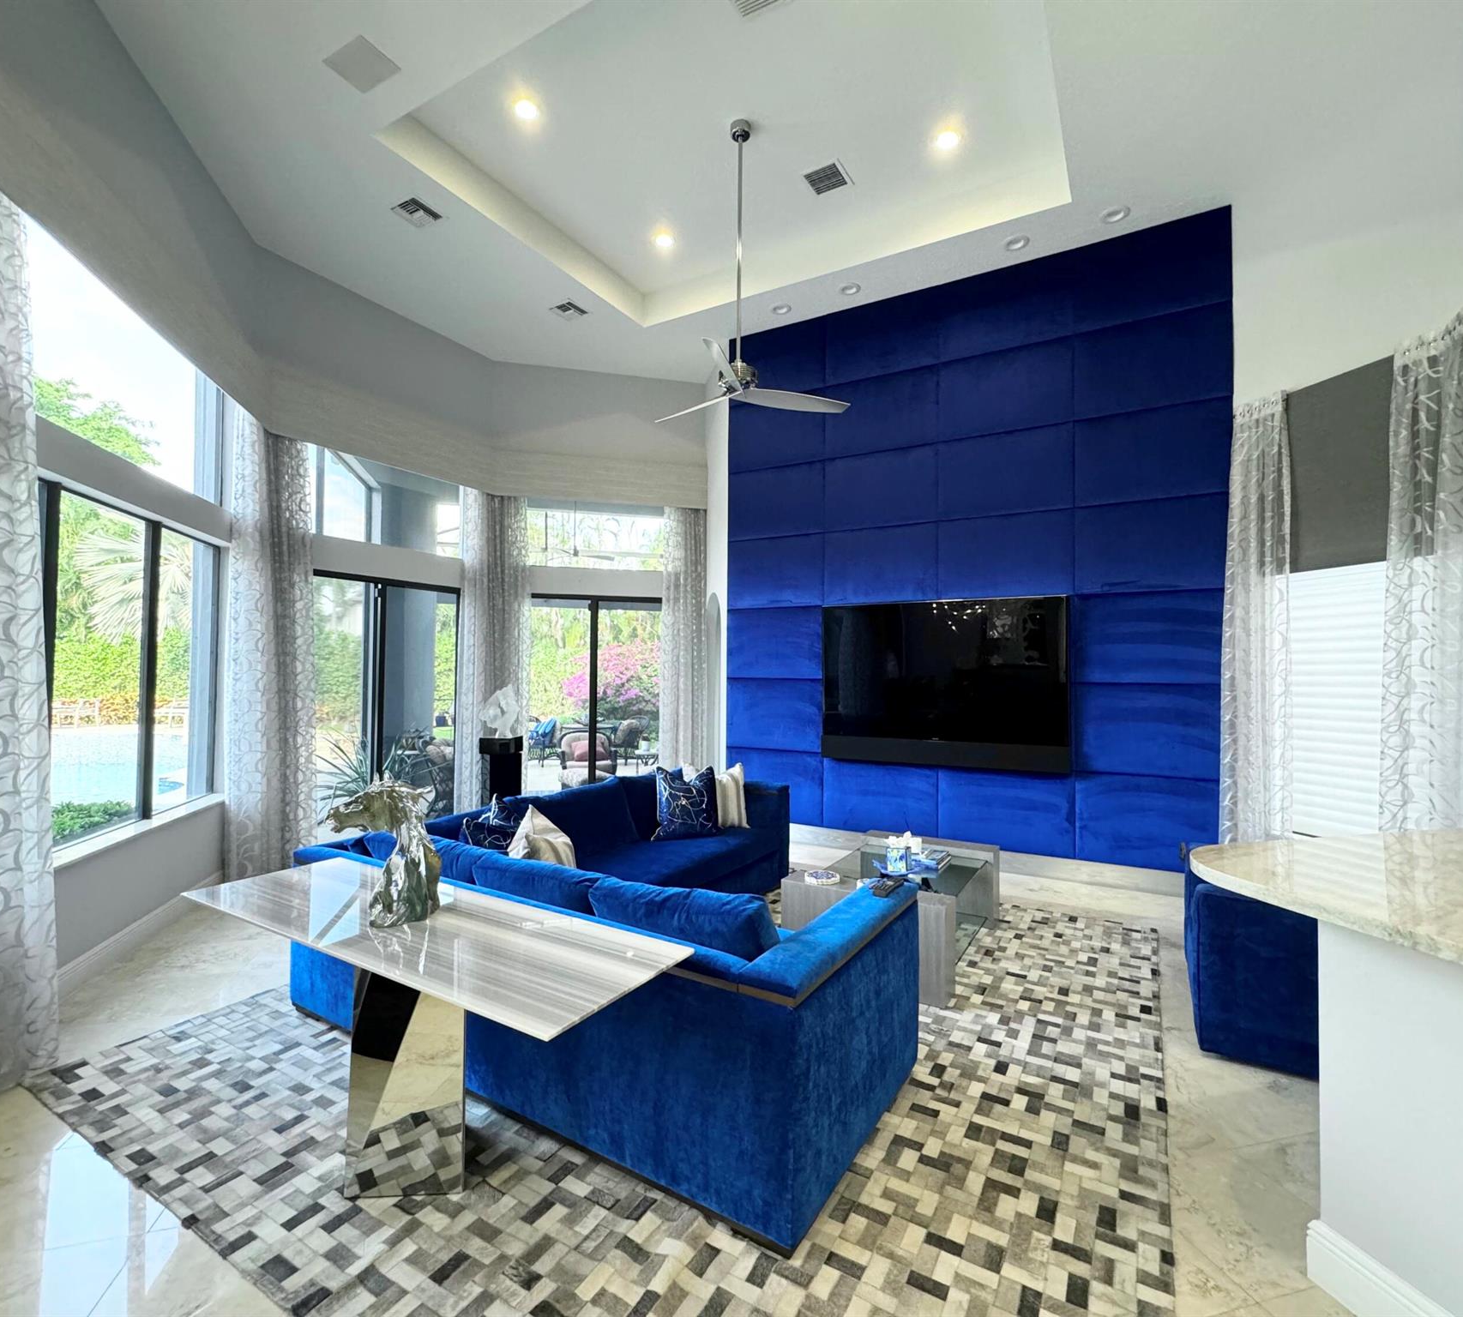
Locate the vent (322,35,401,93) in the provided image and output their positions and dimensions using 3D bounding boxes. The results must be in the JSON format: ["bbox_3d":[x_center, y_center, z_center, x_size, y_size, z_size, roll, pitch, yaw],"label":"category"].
[{"bbox_3d":[-1.831,-2.938,3.525,0.305,0.020,0.215,0,-1,30],"label":"vent"}]

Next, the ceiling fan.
[{"bbox_3d":[0.006,-2.383,4.243,1.320,1.680,1.320,0,-1,30],"label":"ceiling fan"}]

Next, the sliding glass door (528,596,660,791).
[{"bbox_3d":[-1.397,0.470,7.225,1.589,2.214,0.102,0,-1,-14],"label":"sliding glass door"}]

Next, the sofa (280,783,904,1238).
[{"bbox_3d":[-0.117,1.134,3.638,2.460,0.789,2.875,0,-1,32],"label":"sofa"}]

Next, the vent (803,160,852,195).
[{"bbox_3d":[0.644,-3.197,4.755,0.256,0.031,0.256,0,-1,31],"label":"vent"}]

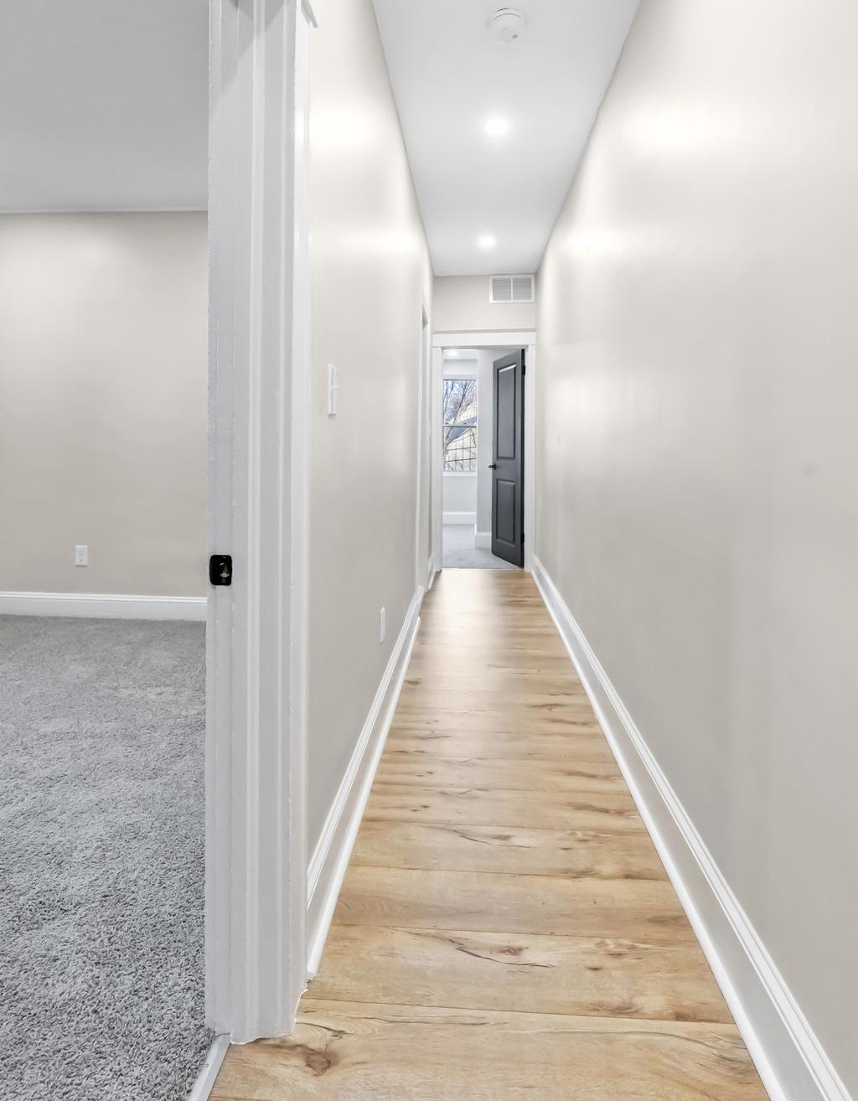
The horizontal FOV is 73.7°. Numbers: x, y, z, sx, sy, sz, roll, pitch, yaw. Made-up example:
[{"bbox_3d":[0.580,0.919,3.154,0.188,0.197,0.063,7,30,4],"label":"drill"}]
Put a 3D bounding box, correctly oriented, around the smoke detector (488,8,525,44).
[{"bbox_3d":[0.290,-1.964,2.140,0.143,0.042,0.143,0,5,4],"label":"smoke detector"}]

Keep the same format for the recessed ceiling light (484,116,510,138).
[{"bbox_3d":[0.341,-2.107,2.850,0.130,0.030,0.130,0,5,4],"label":"recessed ceiling light"}]

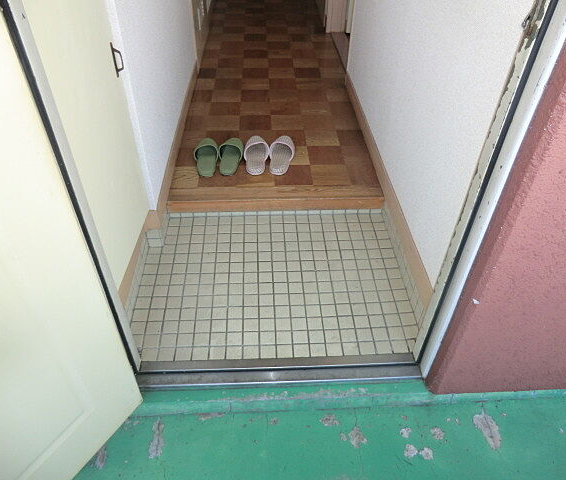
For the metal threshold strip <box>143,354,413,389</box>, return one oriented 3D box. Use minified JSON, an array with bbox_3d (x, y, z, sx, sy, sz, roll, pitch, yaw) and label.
[{"bbox_3d":[-0.011,0.376,1.286,0.815,0.025,0.077,-1,43,-3],"label":"metal threshold strip"}]

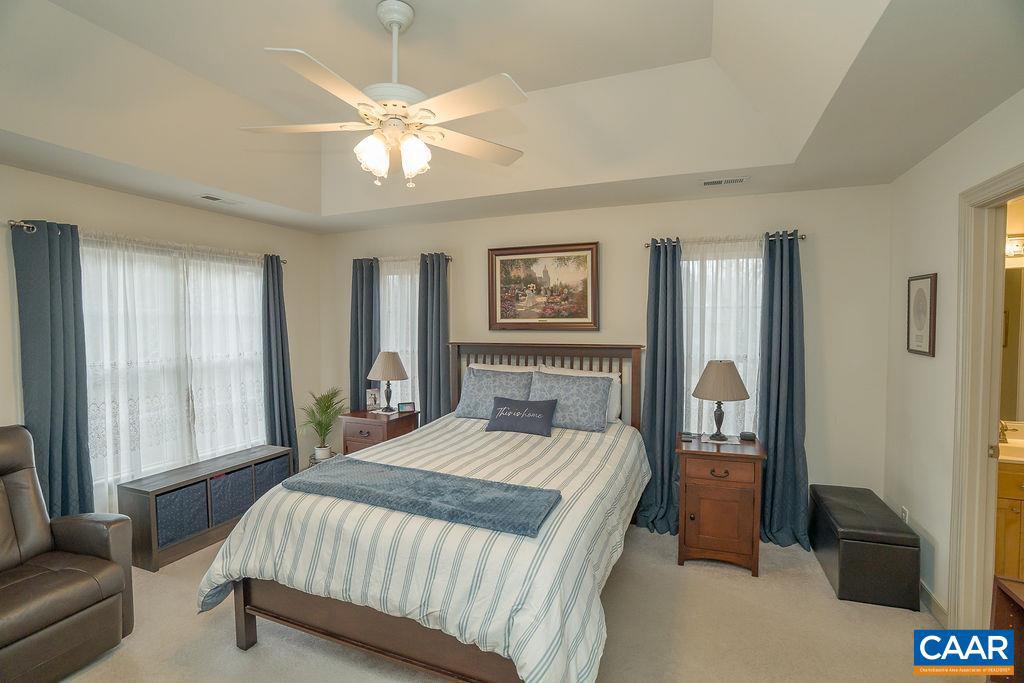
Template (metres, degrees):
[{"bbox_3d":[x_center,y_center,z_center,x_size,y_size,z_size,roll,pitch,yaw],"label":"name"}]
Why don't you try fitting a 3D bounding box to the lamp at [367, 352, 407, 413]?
[{"bbox_3d":[-1.110,0.359,4.091,0.381,0.529,0.381,0,3,0],"label":"lamp"}]

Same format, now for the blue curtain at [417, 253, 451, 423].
[{"bbox_3d":[-0.729,0.257,4.210,0.366,2.143,0.214,1,3,22],"label":"blue curtain"}]

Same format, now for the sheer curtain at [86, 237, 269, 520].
[{"bbox_3d":[-2.460,0.310,3.523,0.099,2.043,1.403,1,3,22],"label":"sheer curtain"}]

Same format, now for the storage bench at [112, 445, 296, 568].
[{"bbox_3d":[-2.128,1.130,3.274,0.335,0.490,0.996,1,3,22],"label":"storage bench"}]

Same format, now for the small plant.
[{"bbox_3d":[-1.674,0.682,4.030,0.380,0.550,0.380,1,3,22],"label":"small plant"}]

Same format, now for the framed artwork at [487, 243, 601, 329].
[{"bbox_3d":[0.249,-0.444,3.827,0.964,0.705,0.040,1,3,22],"label":"framed artwork"}]

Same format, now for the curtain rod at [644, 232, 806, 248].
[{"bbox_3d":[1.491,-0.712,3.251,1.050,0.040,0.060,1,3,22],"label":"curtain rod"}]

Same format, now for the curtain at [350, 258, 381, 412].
[{"bbox_3d":[-1.403,0.282,4.411,0.345,2.150,0.130,1,3,22],"label":"curtain"}]

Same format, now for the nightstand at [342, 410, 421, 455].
[{"bbox_3d":[-1.149,1.003,3.959,0.482,0.748,0.435,1,3,22],"label":"nightstand"}]

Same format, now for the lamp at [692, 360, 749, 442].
[{"bbox_3d":[1.427,0.401,3.121,0.381,0.529,0.381,1,3,22],"label":"lamp"}]

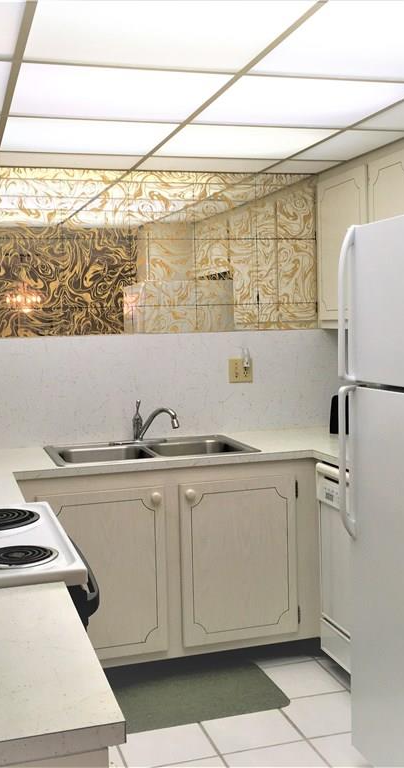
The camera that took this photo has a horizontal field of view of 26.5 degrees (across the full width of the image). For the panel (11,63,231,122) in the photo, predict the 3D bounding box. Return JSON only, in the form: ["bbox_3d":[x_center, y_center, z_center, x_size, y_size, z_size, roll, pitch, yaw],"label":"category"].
[{"bbox_3d":[-0.269,-0.890,2.625,0.606,0.020,0.594,-3,4,-16],"label":"panel"}]

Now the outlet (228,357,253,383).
[{"bbox_3d":[0.187,-0.061,4.047,0.117,0.114,0.012,-3,4,-16],"label":"outlet"}]

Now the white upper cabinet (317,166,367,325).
[{"bbox_3d":[0.771,-0.624,3.965,0.310,0.700,0.500,-3,4,-16],"label":"white upper cabinet"}]

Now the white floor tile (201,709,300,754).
[{"bbox_3d":[0.167,1.227,3.061,0.303,0.010,0.310,-3,4,-16],"label":"white floor tile"}]

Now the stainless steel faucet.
[{"bbox_3d":[-0.202,0.167,3.802,0.220,0.187,0.055,1,5,31],"label":"stainless steel faucet"}]

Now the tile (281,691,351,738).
[{"bbox_3d":[0.463,1.212,3.146,0.303,0.010,0.310,-3,4,-16],"label":"tile"}]

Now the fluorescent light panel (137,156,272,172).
[{"bbox_3d":[0.026,-0.982,3.815,0.601,0.020,0.314,-3,4,-16],"label":"fluorescent light panel"}]

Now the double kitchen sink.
[{"bbox_3d":[-0.223,0.365,3.641,0.832,0.185,0.560,-3,4,-16],"label":"double kitchen sink"}]

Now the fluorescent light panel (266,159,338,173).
[{"bbox_3d":[0.462,-1.003,3.941,0.279,0.020,0.314,-3,4,-16],"label":"fluorescent light panel"}]

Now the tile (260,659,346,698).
[{"bbox_3d":[0.383,1.181,3.406,0.308,0.010,0.308,-3,4,-16],"label":"tile"}]

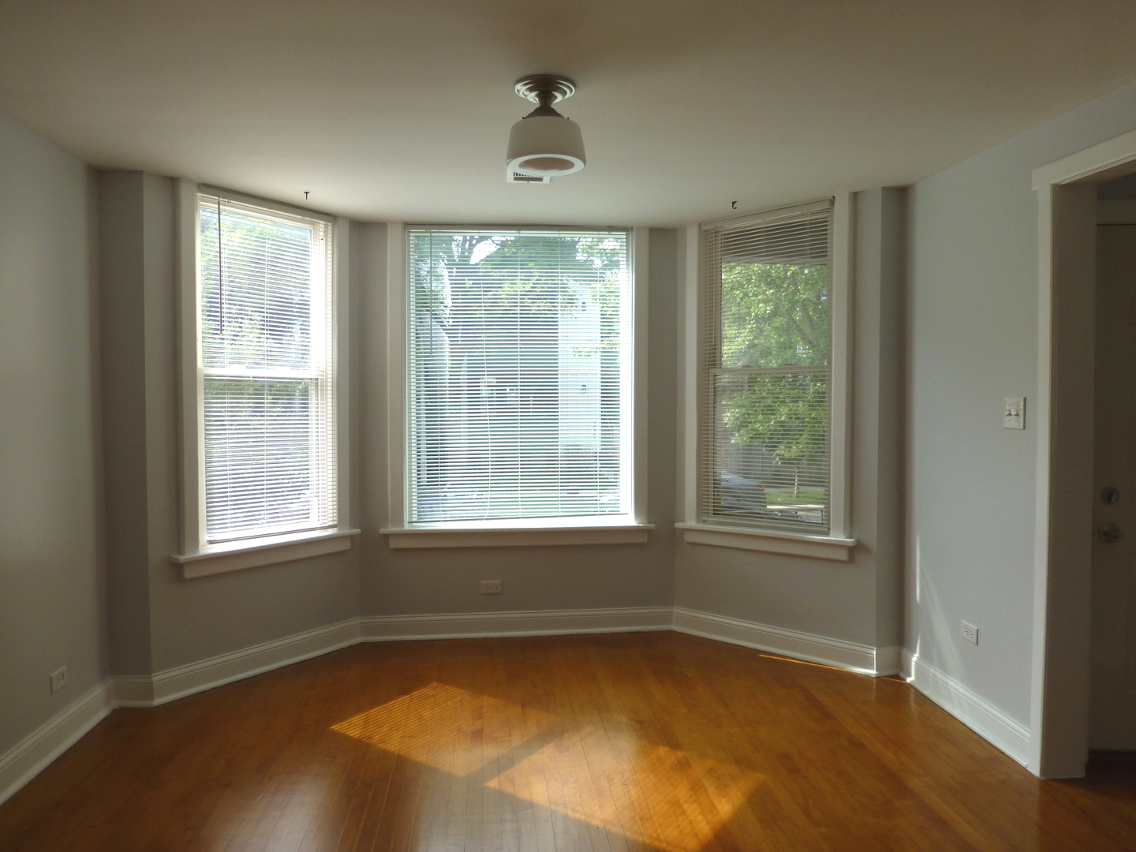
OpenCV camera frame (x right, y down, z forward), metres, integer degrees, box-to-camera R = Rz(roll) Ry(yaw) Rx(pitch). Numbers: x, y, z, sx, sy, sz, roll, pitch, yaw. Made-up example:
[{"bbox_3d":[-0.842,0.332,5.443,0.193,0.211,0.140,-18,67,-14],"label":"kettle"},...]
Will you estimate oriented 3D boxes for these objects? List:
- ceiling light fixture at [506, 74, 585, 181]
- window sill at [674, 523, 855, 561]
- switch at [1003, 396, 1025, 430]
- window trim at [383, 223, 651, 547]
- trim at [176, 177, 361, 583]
[{"bbox_3d":[-0.071,-0.955,2.514,0.254,0.250,0.254,0,2,0],"label":"ceiling light fixture"},{"bbox_3d":[1.025,0.607,4.196,1.038,0.111,0.100,2,3,43],"label":"window sill"},{"bbox_3d":[1.673,-0.047,2.960,0.018,0.117,0.116,0,2,-7],"label":"switch"},{"bbox_3d":[-0.274,-0.222,4.444,1.544,1.802,0.100,0,2,-7],"label":"window trim"},{"bbox_3d":[-1.471,-0.213,3.905,0.100,1.795,1.006,1,2,36],"label":"trim"}]

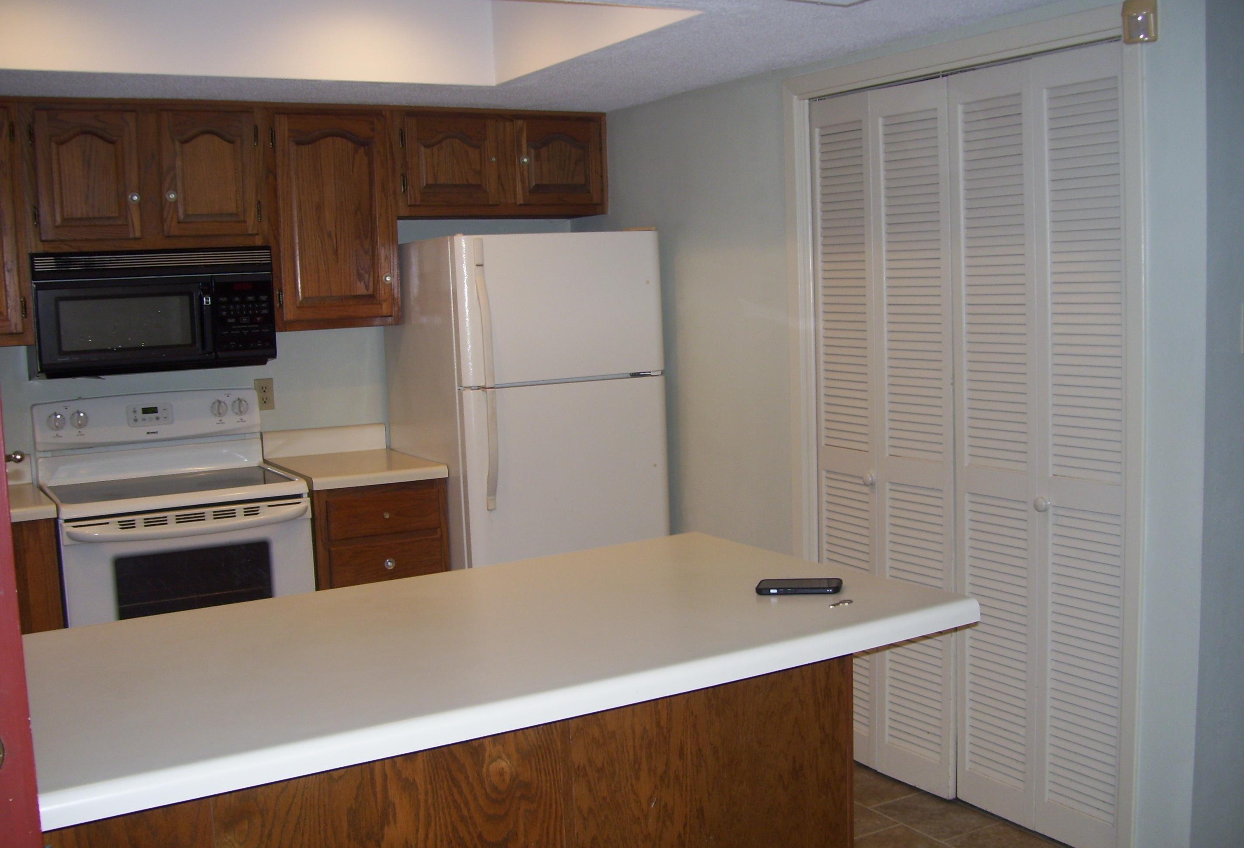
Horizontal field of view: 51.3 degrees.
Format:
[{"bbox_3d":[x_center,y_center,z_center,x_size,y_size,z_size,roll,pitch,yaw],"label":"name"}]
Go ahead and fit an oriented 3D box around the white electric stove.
[{"bbox_3d":[-1.506,0.516,4.406,0.759,1.187,0.670,-6,7,-30],"label":"white electric stove"}]

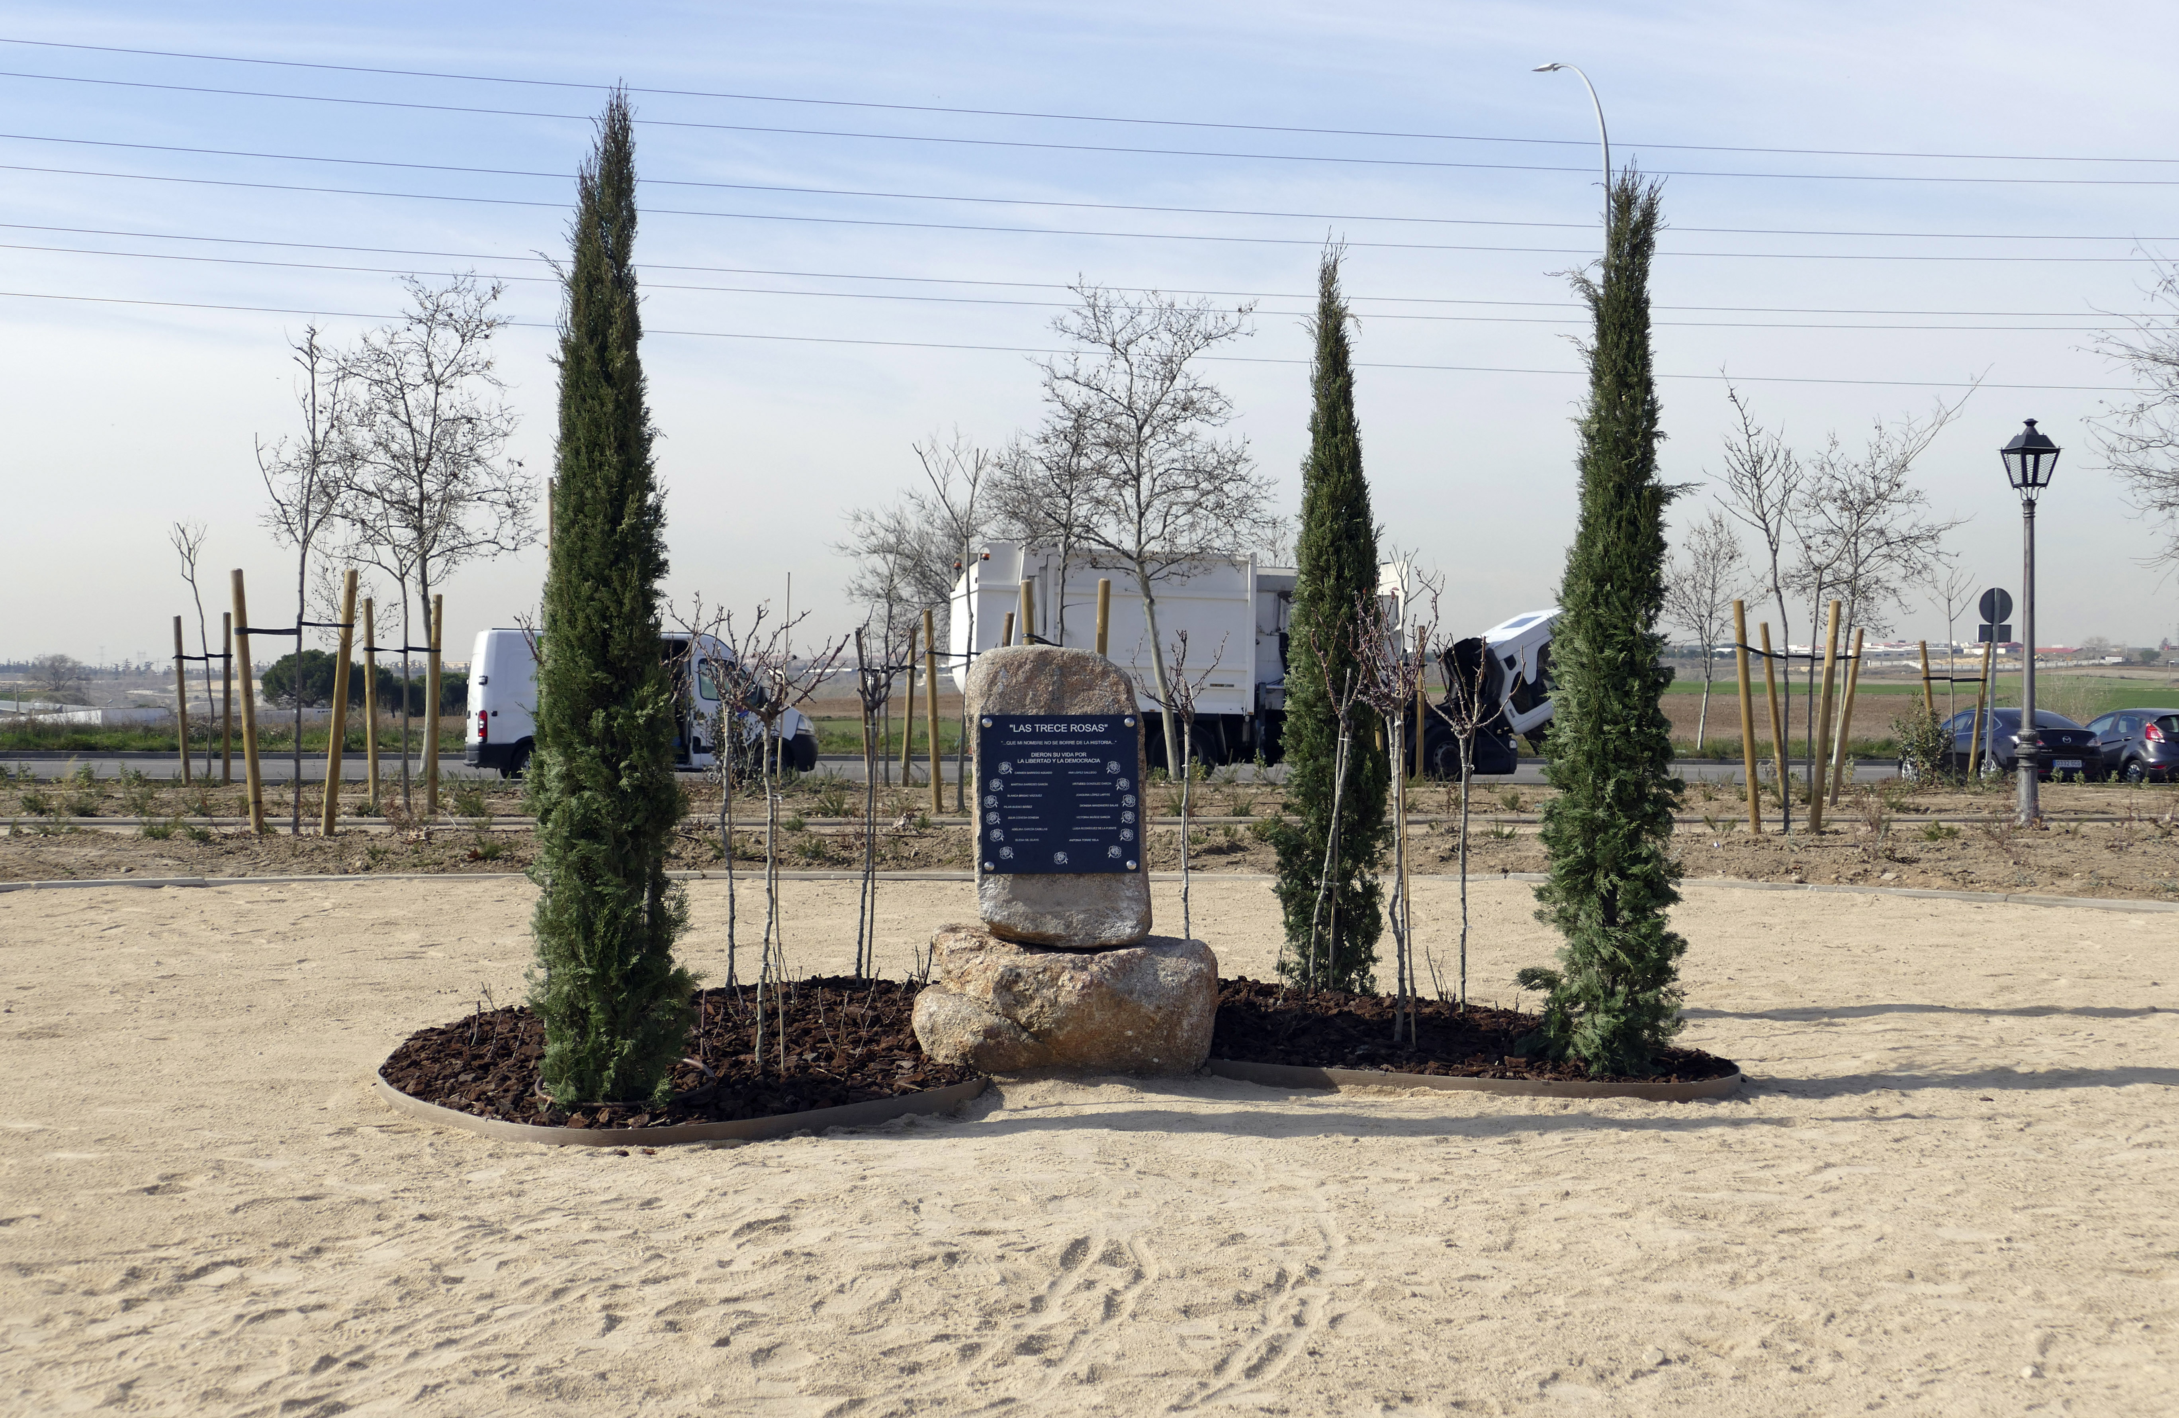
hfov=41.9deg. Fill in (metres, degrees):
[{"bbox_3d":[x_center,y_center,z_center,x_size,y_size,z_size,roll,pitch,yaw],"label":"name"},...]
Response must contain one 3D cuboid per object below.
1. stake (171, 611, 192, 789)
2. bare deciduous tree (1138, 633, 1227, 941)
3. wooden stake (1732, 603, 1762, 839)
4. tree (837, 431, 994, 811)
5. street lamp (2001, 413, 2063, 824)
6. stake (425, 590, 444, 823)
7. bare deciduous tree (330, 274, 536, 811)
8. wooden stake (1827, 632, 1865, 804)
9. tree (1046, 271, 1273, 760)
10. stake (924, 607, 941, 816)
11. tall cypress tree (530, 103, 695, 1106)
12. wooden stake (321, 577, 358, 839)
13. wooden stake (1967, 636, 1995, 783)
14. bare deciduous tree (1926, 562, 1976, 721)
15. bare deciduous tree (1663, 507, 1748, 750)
[{"bbox_3d":[-12.910,-0.121,40.483,0.102,2.403,0.102,-3,1,0],"label":"stake"},{"bbox_3d":[0.430,0.431,13.182,0.410,1.620,0.400,0,1,0],"label":"bare deciduous tree"},{"bbox_3d":[6.008,0.079,25.976,0.088,2.123,0.088,-5,1,0],"label":"wooden stake"},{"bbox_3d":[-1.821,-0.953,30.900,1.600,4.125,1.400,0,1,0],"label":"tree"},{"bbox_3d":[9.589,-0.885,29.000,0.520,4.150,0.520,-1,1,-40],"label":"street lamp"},{"bbox_3d":[-7.096,-0.041,30.883,0.100,2.414,0.100,2,1,0],"label":"stake"},{"bbox_3d":[-6.768,-1.709,29.238,2.120,5.524,2.000,0,1,0],"label":"bare deciduous tree"},{"bbox_3d":[8.574,0.097,32.178,0.088,2.025,0.088,8,1,0],"label":"wooden stake"},{"bbox_3d":[1.106,-2.726,44.000,3.607,7.666,3.400,0,1,0],"label":"tree"},{"bbox_3d":[-1.710,0.028,30.900,0.088,2.240,0.088,-2,1,0],"label":"stake"},{"bbox_3d":[-1.682,-0.386,10.000,0.580,3.562,0.580,0,1,0],"label":"tall cypress tree"},{"bbox_3d":[-6.790,-0.057,25.783,0.104,2.411,0.104,5,1,0],"label":"wooden stake"},{"bbox_3d":[14.084,0.040,45.000,0.090,2.226,0.090,7,1,0],"label":"wooden stake"},{"bbox_3d":[13.929,-0.633,46.000,0.798,3.470,0.800,0,1,0],"label":"bare deciduous tree"},{"bbox_3d":[13.705,-1.773,63.000,2.100,5.356,2.000,0,1,0],"label":"bare deciduous tree"}]

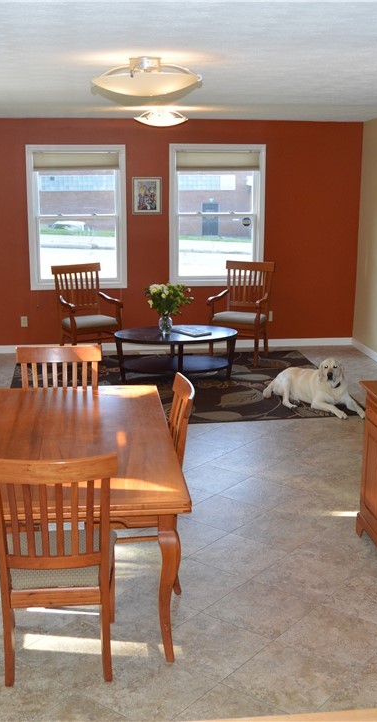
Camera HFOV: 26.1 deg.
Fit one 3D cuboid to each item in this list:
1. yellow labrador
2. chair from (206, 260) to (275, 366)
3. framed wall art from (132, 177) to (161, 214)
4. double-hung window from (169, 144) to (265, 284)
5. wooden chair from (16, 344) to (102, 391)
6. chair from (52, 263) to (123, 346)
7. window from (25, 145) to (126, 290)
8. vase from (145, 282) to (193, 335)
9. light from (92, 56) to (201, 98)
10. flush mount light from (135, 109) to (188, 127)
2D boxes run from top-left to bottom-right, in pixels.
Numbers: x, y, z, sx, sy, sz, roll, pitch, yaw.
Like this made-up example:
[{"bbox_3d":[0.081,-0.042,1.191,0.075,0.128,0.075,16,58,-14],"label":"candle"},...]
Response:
[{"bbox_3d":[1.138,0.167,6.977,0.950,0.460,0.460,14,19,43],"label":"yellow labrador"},{"bbox_3d":[0.562,-0.512,8.564,0.570,1.000,0.630,6,15,20],"label":"chair"},{"bbox_3d":[-0.432,-1.743,8.625,0.307,0.390,0.030,-2,14,-7],"label":"framed wall art"},{"bbox_3d":[0.314,-1.552,8.797,1.041,1.503,0.100,-2,14,-7],"label":"double-hung window"},{"bbox_3d":[-0.738,0.450,4.721,0.499,1.000,0.522,-2,14,-7],"label":"wooden chair"},{"bbox_3d":[-1.024,-0.449,8.281,0.570,1.000,0.630,-7,16,-27],"label":"chair"},{"bbox_3d":[-1.168,-1.509,8.613,1.023,1.512,0.100,-2,14,-7],"label":"window"},{"bbox_3d":[-0.164,-0.488,7.681,0.438,0.484,0.398,-2,14,-7],"label":"vase"},{"bbox_3d":[-0.168,-1.142,3.277,0.438,0.145,0.438,-2,14,-7],"label":"light"},{"bbox_3d":[-0.201,-1.832,6.108,0.408,0.144,0.408,-2,14,-7],"label":"flush mount light"}]

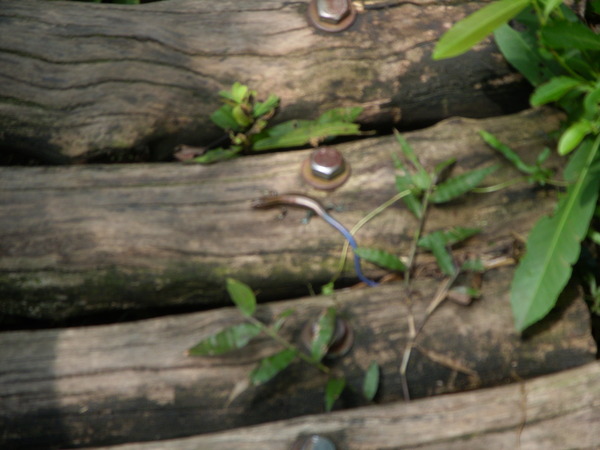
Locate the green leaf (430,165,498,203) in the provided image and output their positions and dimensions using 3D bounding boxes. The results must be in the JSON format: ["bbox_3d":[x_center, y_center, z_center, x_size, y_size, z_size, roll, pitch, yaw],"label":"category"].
[{"bbox_3d":[0.105,-0.027,1.265,0.050,0.006,0.014,-26,52,-16],"label":"green leaf"}]

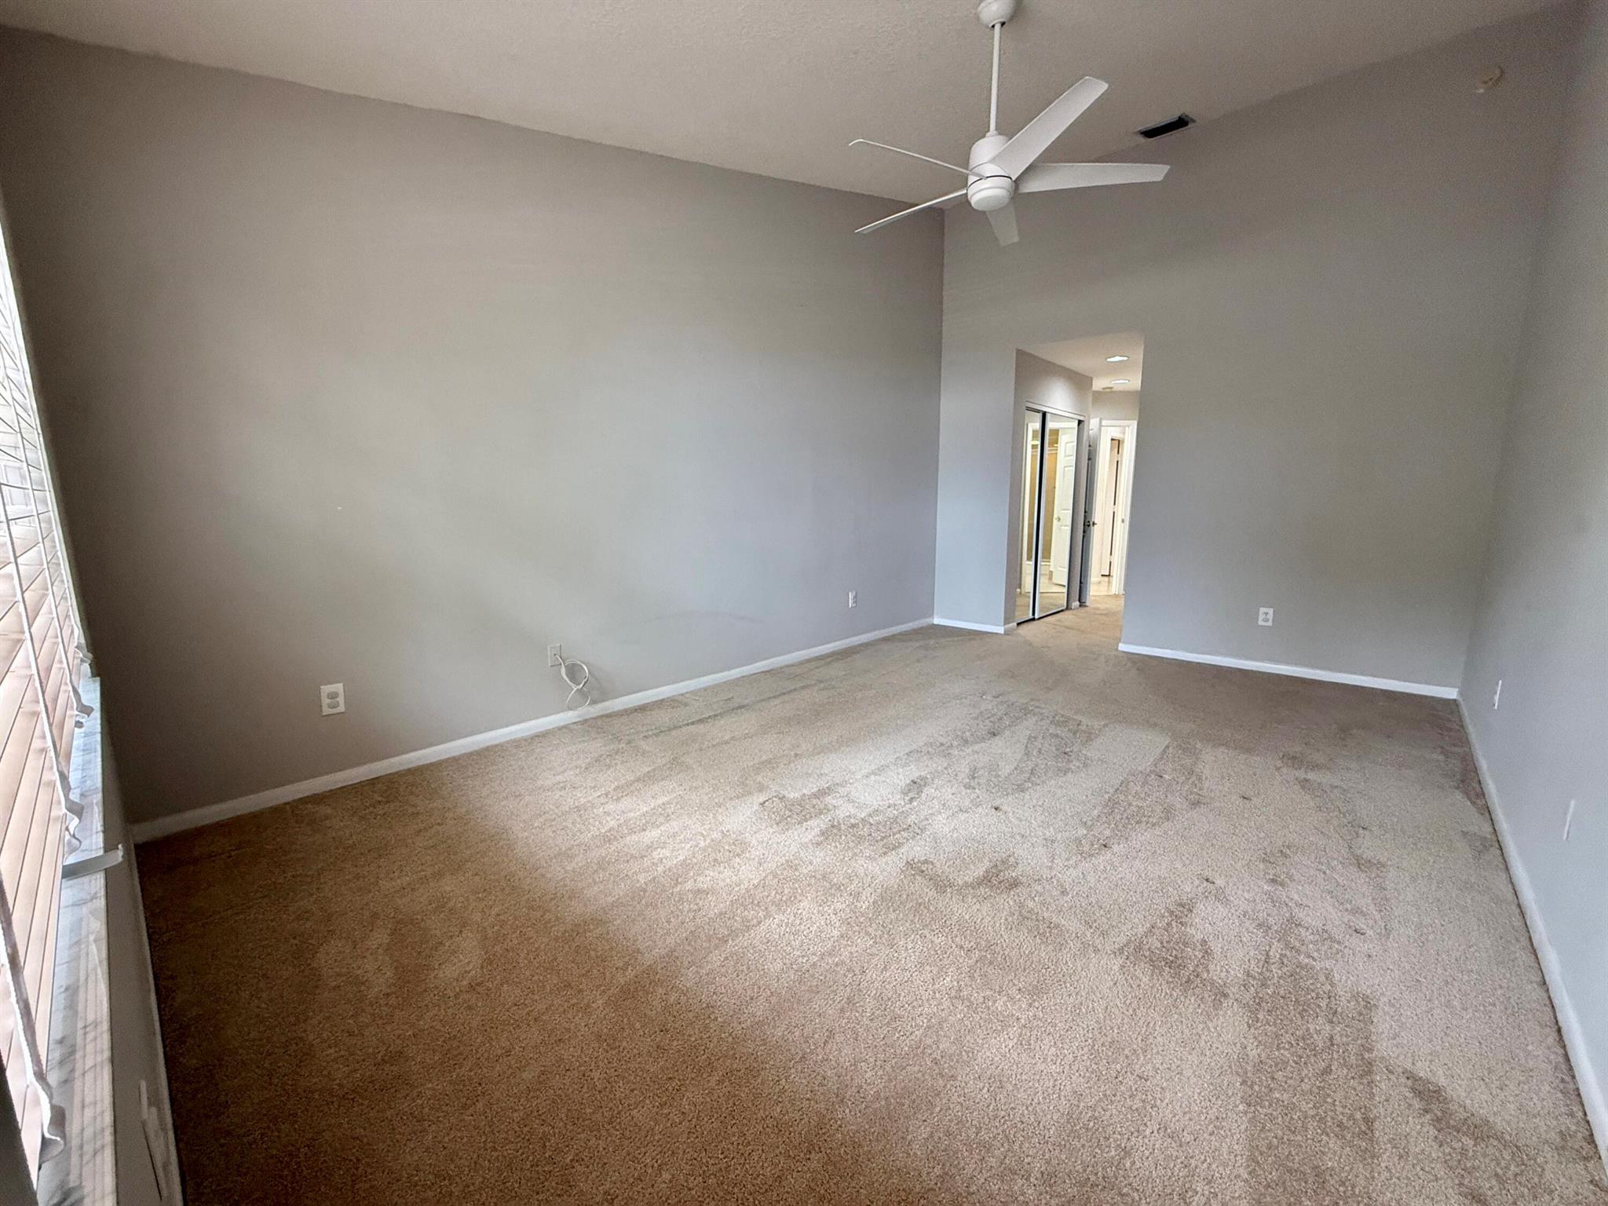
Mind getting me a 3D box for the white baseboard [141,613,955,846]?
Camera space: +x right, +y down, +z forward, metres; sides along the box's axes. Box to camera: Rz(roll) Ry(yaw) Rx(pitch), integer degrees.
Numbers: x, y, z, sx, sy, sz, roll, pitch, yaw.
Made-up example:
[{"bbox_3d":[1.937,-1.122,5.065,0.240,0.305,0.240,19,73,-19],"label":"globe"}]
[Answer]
[{"bbox_3d":[-0.555,0.485,4.213,0.018,0.076,5.328,8,12,41],"label":"white baseboard"}]

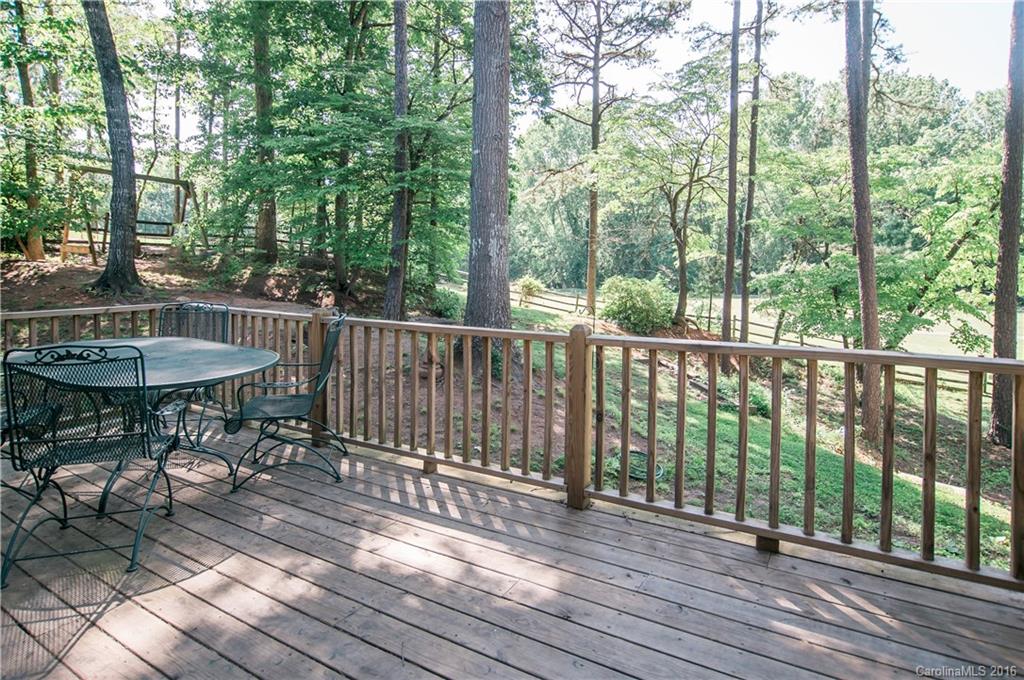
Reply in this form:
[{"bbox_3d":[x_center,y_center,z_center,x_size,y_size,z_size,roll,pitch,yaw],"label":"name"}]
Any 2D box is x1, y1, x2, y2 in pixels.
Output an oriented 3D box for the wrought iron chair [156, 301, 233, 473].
[{"bbox_3d":[-2.570,0.235,4.020,0.600,0.990,0.660,-1,5,-16],"label":"wrought iron chair"}]

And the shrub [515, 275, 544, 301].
[{"bbox_3d":[0.860,-2.500,25.000,1.500,1.400,1.400,0,5,0],"label":"shrub"}]

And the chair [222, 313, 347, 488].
[{"bbox_3d":[-1.420,0.345,3.270,0.670,0.980,0.600,-1,5,-15],"label":"chair"}]

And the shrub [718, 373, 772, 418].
[{"bbox_3d":[3.900,0.950,8.600,0.860,0.680,0.800,2,5,24],"label":"shrub"}]

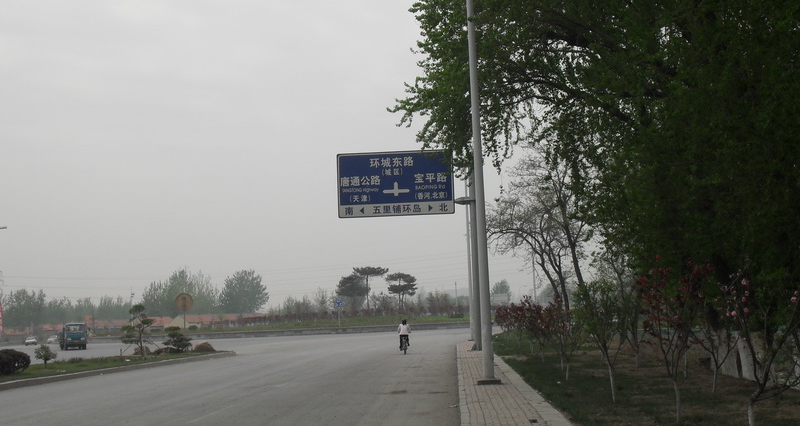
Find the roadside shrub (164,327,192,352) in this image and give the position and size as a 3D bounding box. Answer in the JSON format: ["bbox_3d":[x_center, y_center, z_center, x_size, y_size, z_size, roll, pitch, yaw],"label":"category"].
[{"bbox_3d":[-11.789,6.703,60.000,1.590,1.484,1.590,-2,-5,3],"label":"roadside shrub"}]

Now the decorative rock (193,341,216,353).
[{"bbox_3d":[-10.359,7.113,60.000,1.272,0.609,0.950,-2,-5,3],"label":"decorative rock"}]

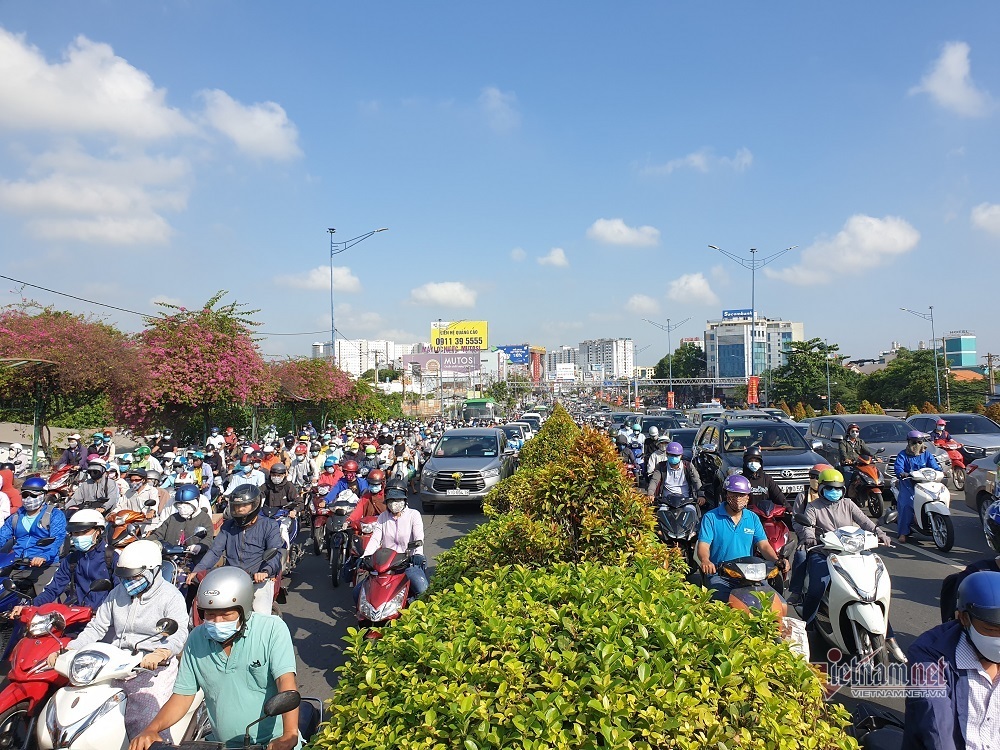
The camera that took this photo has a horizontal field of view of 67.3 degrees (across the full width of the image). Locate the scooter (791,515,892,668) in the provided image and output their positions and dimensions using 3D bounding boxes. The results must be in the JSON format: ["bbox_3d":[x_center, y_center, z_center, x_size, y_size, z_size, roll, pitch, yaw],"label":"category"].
[{"bbox_3d":[3.061,1.795,6.698,0.730,1.180,1.860,-1,-2,-1],"label":"scooter"}]

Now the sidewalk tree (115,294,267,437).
[{"bbox_3d":[-11.555,0.366,28.608,5.700,7.000,5.400,-1,-2,4],"label":"sidewalk tree"}]

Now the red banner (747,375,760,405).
[{"bbox_3d":[15.831,0.939,47.000,0.720,1.850,0.060,-1,-2,7],"label":"red banner"}]

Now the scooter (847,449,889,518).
[{"bbox_3d":[7.091,2.093,14.718,0.710,1.170,1.870,-1,-2,5],"label":"scooter"}]

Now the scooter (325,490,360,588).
[{"bbox_3d":[-1.999,2.139,10.068,0.700,1.140,1.880,-1,-2,3],"label":"scooter"}]

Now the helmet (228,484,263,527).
[{"bbox_3d":[-2.074,1.063,6.120,0.260,0.290,0.320,-1,-2,-1],"label":"helmet"}]

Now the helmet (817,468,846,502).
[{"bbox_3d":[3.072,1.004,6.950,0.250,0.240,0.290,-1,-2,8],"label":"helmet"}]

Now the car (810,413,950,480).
[{"bbox_3d":[8.500,1.790,17.450,1.830,1.795,4.735,-1,-2,5],"label":"car"}]

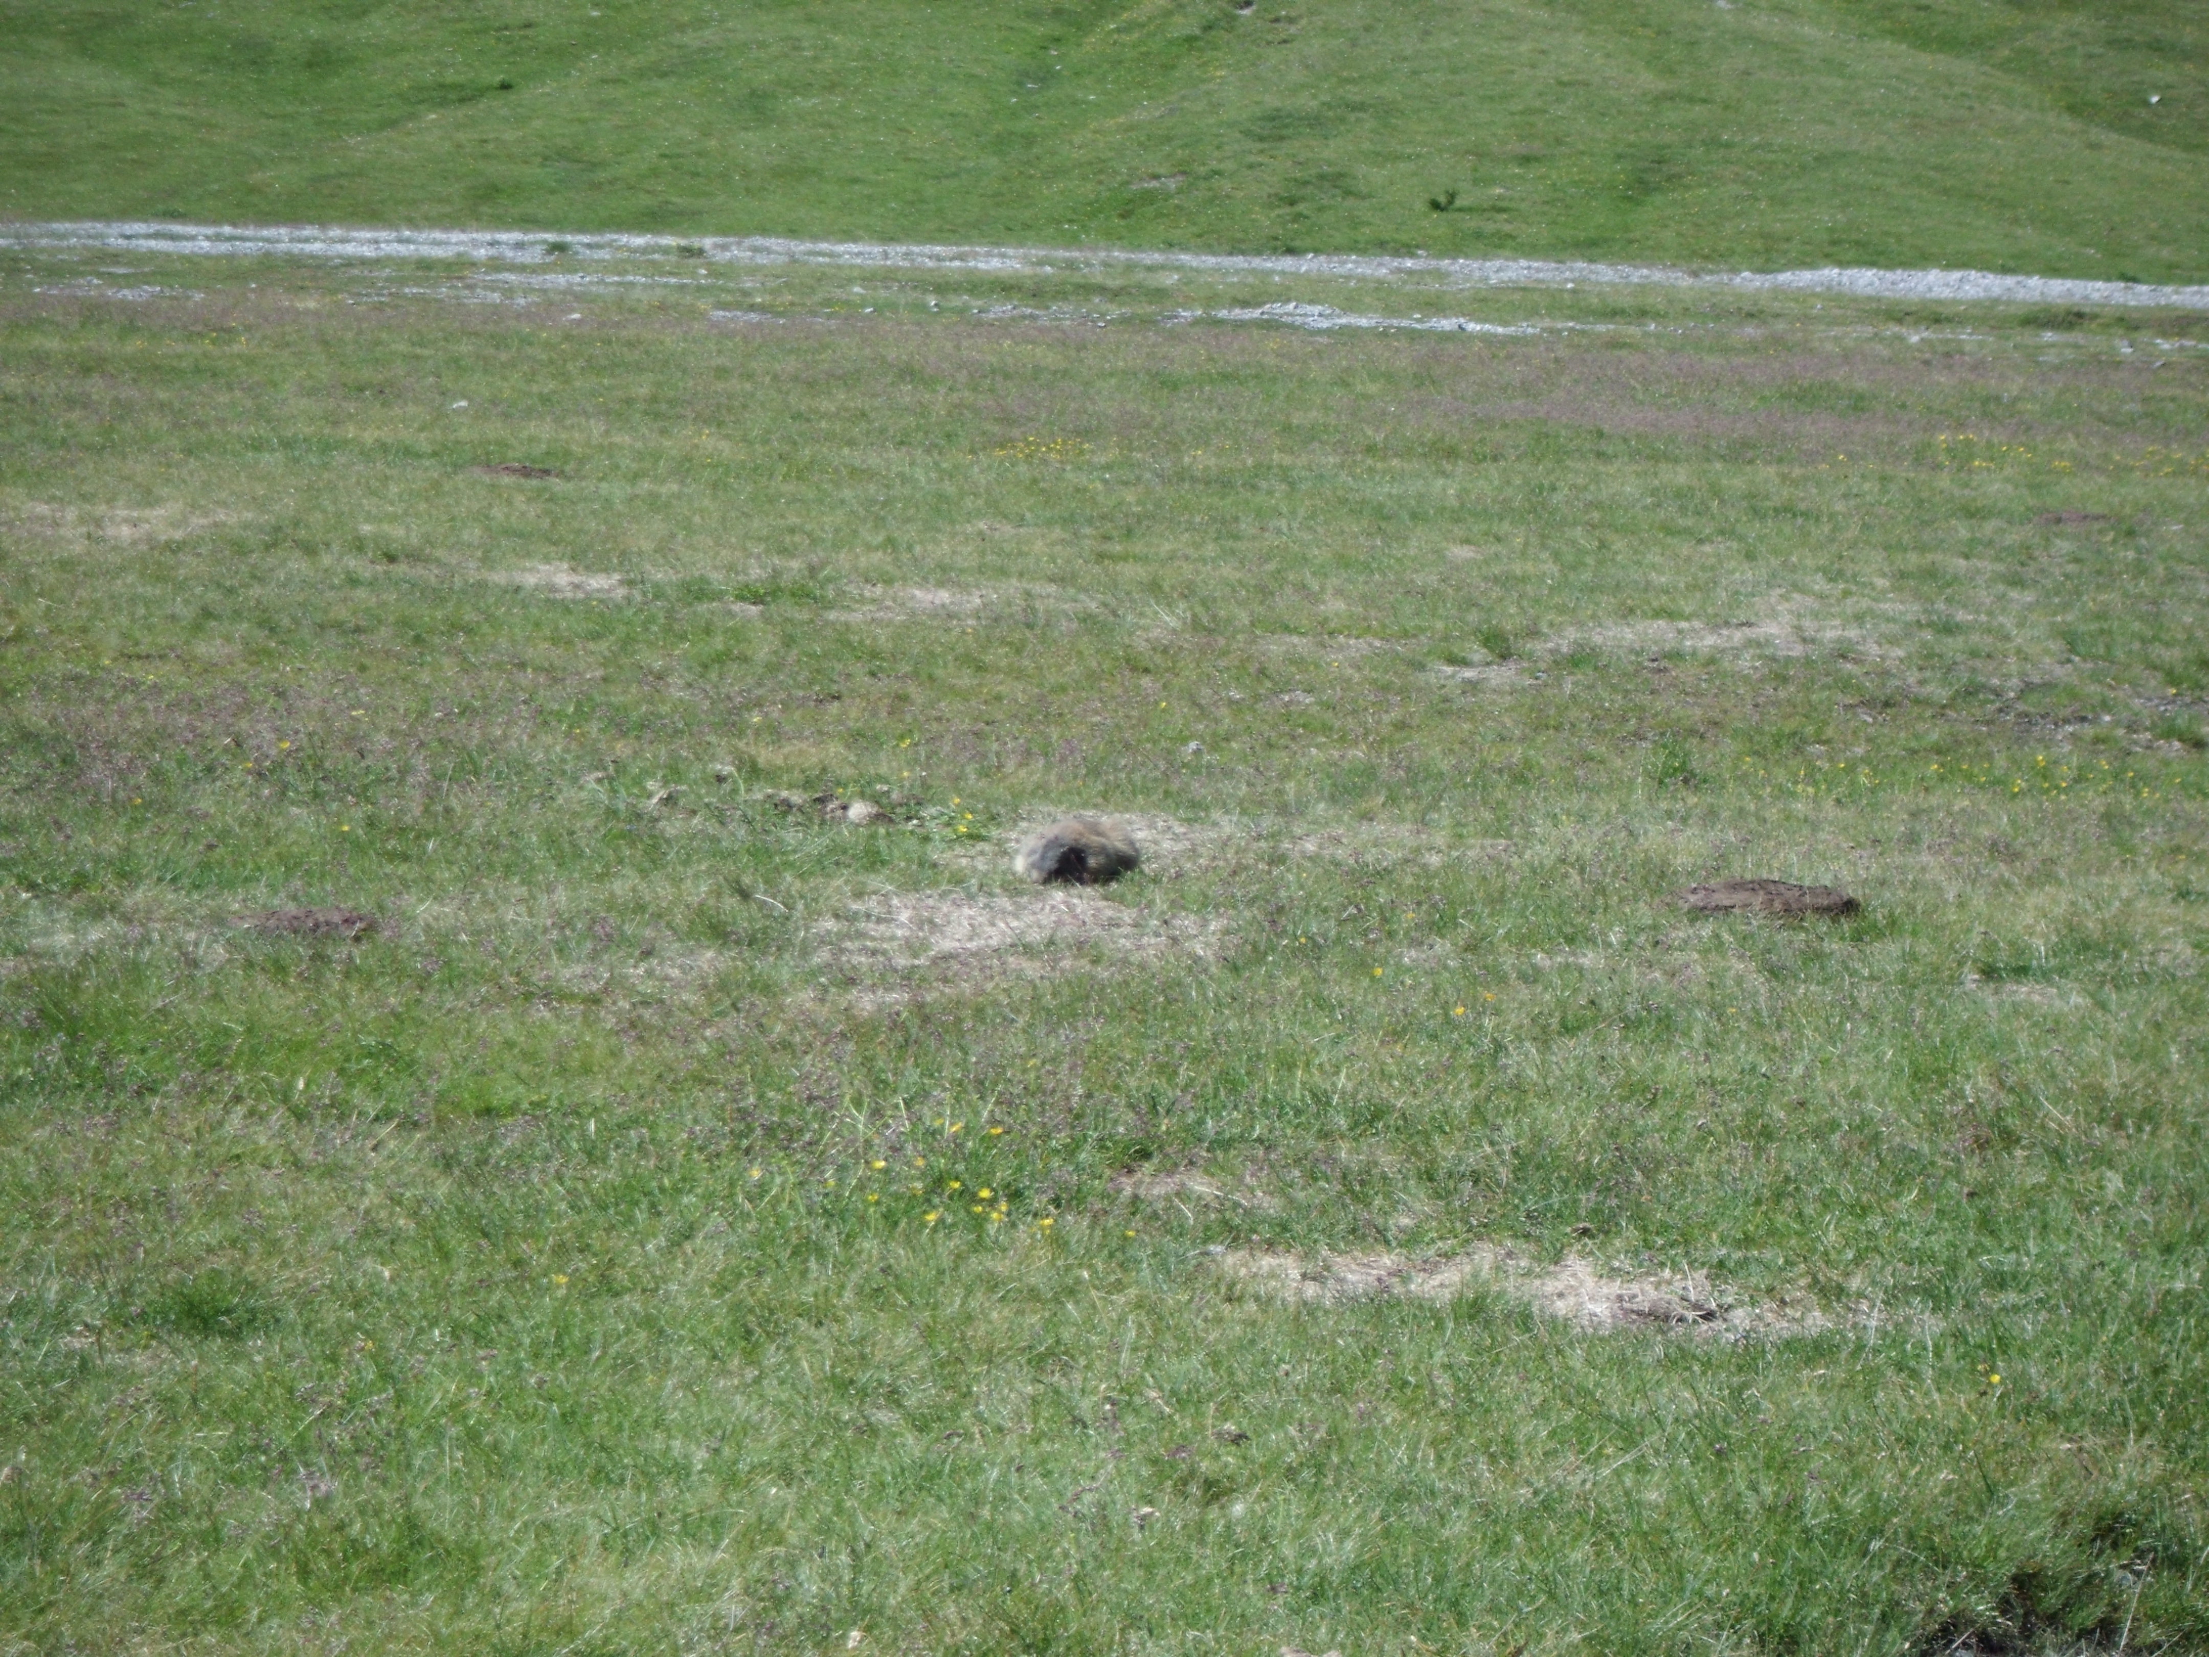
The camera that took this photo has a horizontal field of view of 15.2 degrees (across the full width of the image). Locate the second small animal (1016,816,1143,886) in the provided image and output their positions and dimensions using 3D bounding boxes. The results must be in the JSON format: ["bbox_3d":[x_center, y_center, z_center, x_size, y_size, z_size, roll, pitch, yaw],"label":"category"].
[{"bbox_3d":[-0.066,0.059,21.000,0.210,0.175,0.420,4,6,41],"label":"second small animal"}]

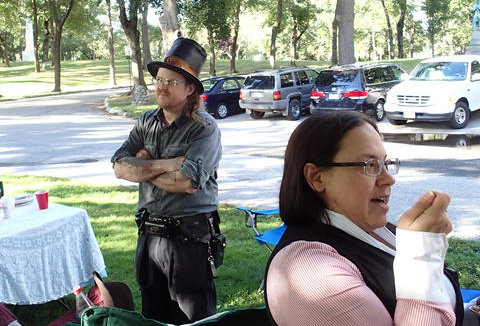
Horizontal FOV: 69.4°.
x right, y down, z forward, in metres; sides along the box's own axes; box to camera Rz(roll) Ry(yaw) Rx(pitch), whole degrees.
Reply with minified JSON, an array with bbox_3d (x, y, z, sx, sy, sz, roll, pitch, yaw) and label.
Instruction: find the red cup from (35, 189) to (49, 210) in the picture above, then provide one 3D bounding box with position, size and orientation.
[{"bbox_3d":[-1.438,0.269,2.520,0.095,0.120,0.095,0,12,0],"label":"red cup"}]

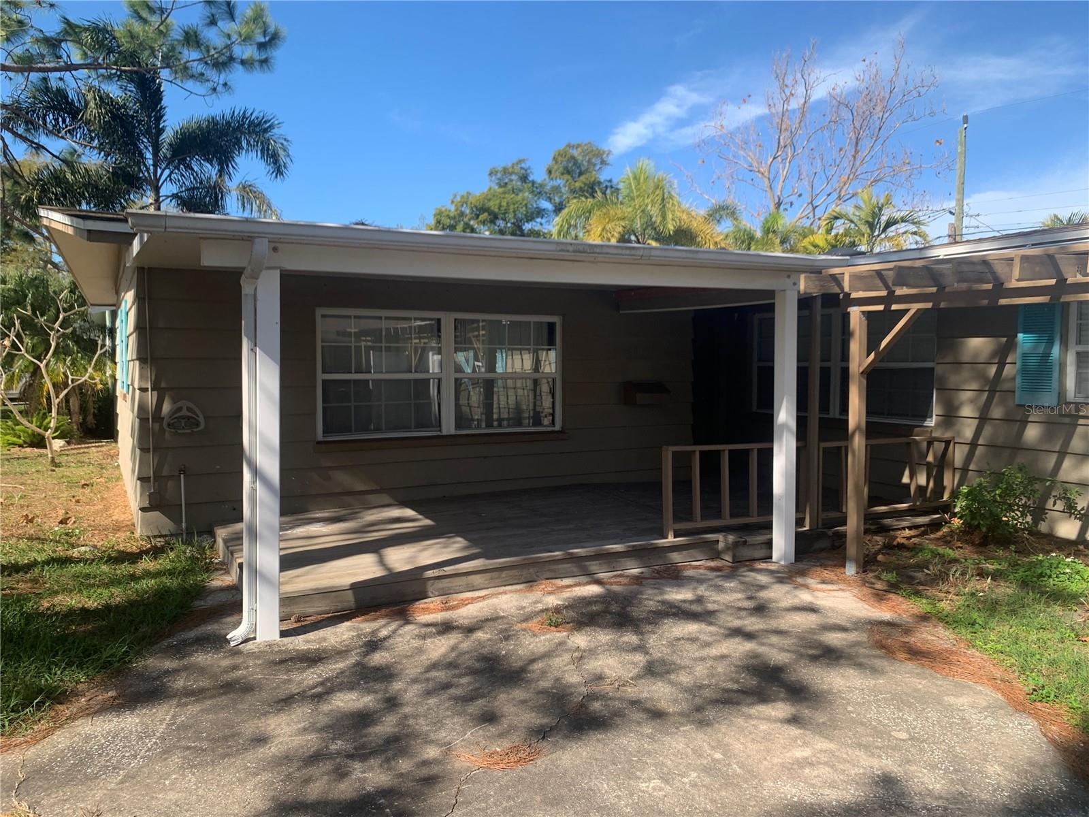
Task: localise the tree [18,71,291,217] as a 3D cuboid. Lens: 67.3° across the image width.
[{"bbox_3d":[-8.070,-3.238,17.209,5.700,7.841,5.700,0,3,0],"label":"tree"}]

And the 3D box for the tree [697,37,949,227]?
[{"bbox_3d":[9.541,-6.308,28.340,8.600,12.769,7.500,0,3,0],"label":"tree"}]

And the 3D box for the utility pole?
[{"bbox_3d":[14.172,-5.024,28.272,0.350,10.207,0.350,0,3,0],"label":"utility pole"}]

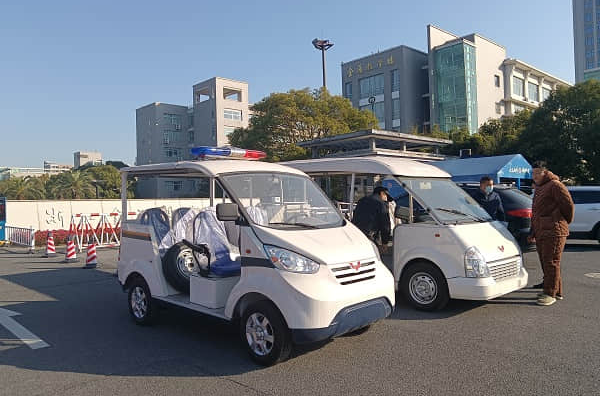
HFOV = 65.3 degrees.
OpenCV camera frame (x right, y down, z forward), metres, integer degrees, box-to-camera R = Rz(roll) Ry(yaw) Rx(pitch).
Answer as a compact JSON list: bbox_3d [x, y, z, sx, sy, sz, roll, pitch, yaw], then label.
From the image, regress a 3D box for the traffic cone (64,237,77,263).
[{"bbox_3d":[-6.002,1.303,12.228,0.350,0.700,0.350,-1,-1,-26],"label":"traffic cone"}]

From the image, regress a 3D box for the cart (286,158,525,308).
[{"bbox_3d":[1.206,0.381,7.096,1.529,2.055,3.960,0,-1,-45],"label":"cart"}]

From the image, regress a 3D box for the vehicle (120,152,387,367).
[{"bbox_3d":[-0.598,0.424,5.166,3.226,1.995,1.469,-2,-1,44],"label":"vehicle"}]

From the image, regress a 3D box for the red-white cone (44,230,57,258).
[{"bbox_3d":[-7.372,1.359,13.818,0.350,0.700,0.350,-1,-1,-28],"label":"red-white cone"}]

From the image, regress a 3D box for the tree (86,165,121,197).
[{"bbox_3d":[-14.858,-0.143,35.983,3.300,4.715,3.300,-1,-1,0],"label":"tree"}]

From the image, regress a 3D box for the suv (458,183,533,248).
[{"bbox_3d":[5.134,0.571,14.686,4.700,1.720,1.870,-2,-1,44],"label":"suv"}]

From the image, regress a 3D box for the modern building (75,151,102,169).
[{"bbox_3d":[-88.876,-6.225,196.230,9.000,25.121,9.158,-2,-1,44],"label":"modern building"}]

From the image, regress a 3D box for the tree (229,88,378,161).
[{"bbox_3d":[0.317,-3.209,34.965,11.000,10.110,10.500,-1,-1,0],"label":"tree"}]

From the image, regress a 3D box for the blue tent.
[{"bbox_3d":[6.347,-0.070,20.114,6.000,3.109,4.284,-2,-1,44],"label":"blue tent"}]

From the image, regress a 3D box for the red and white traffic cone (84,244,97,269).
[{"bbox_3d":[-4.848,1.256,10.884,0.350,0.700,0.350,-1,-1,-24],"label":"red and white traffic cone"}]

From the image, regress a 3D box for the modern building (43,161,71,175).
[{"bbox_3d":[-137.807,-5.819,267.466,10.000,28.719,11.703,-2,-1,44],"label":"modern building"}]

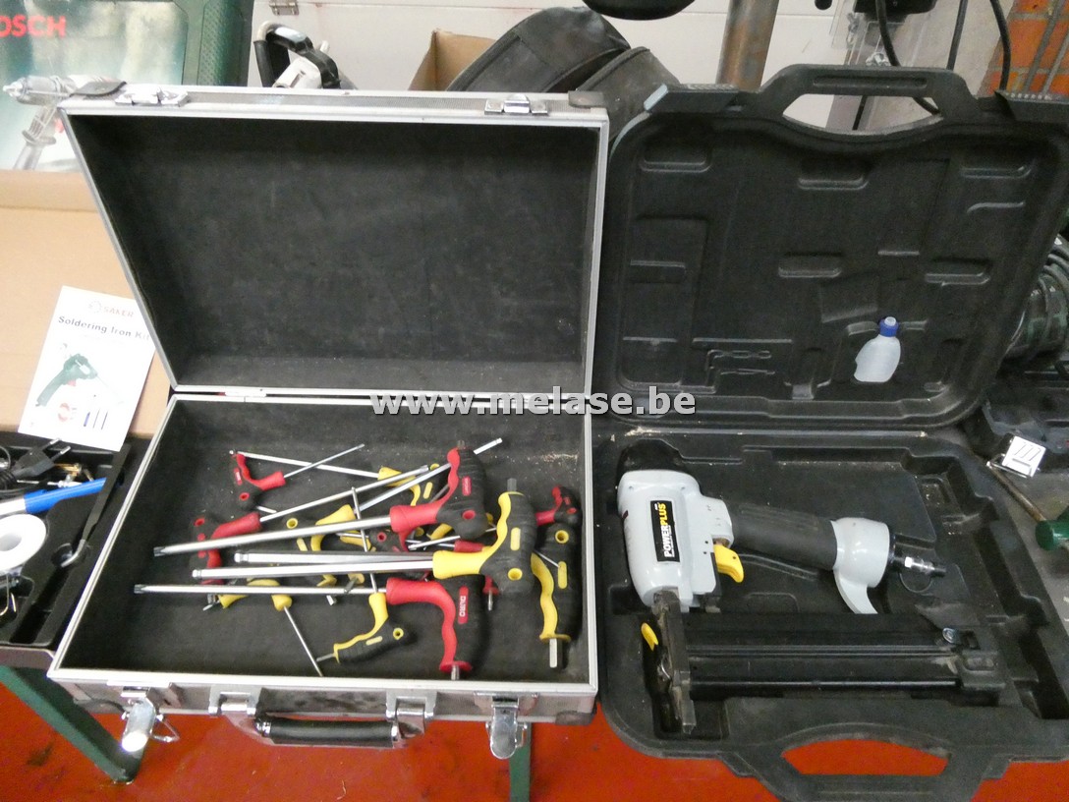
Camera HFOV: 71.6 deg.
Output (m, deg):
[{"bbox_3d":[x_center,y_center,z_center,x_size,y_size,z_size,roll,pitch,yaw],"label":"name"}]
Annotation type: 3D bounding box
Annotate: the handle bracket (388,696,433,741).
[{"bbox_3d":[-0.102,0.259,0.604,0.036,0.054,0.019,1,48,1],"label":"handle bracket"}]

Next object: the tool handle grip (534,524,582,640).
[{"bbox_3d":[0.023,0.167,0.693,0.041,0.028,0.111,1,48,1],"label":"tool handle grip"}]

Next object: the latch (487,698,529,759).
[{"bbox_3d":[-0.023,0.258,0.583,0.032,0.034,0.036,1,48,1],"label":"latch"}]

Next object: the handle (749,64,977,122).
[{"bbox_3d":[0.257,-0.246,0.592,0.182,0.039,0.024,1,36,1],"label":"handle"}]

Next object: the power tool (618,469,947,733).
[{"bbox_3d":[0.230,0.167,0.657,0.297,0.061,0.247,1,48,1],"label":"power tool"}]

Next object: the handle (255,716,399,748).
[{"bbox_3d":[-0.170,0.272,0.610,0.117,0.021,0.020,1,48,1],"label":"handle"}]

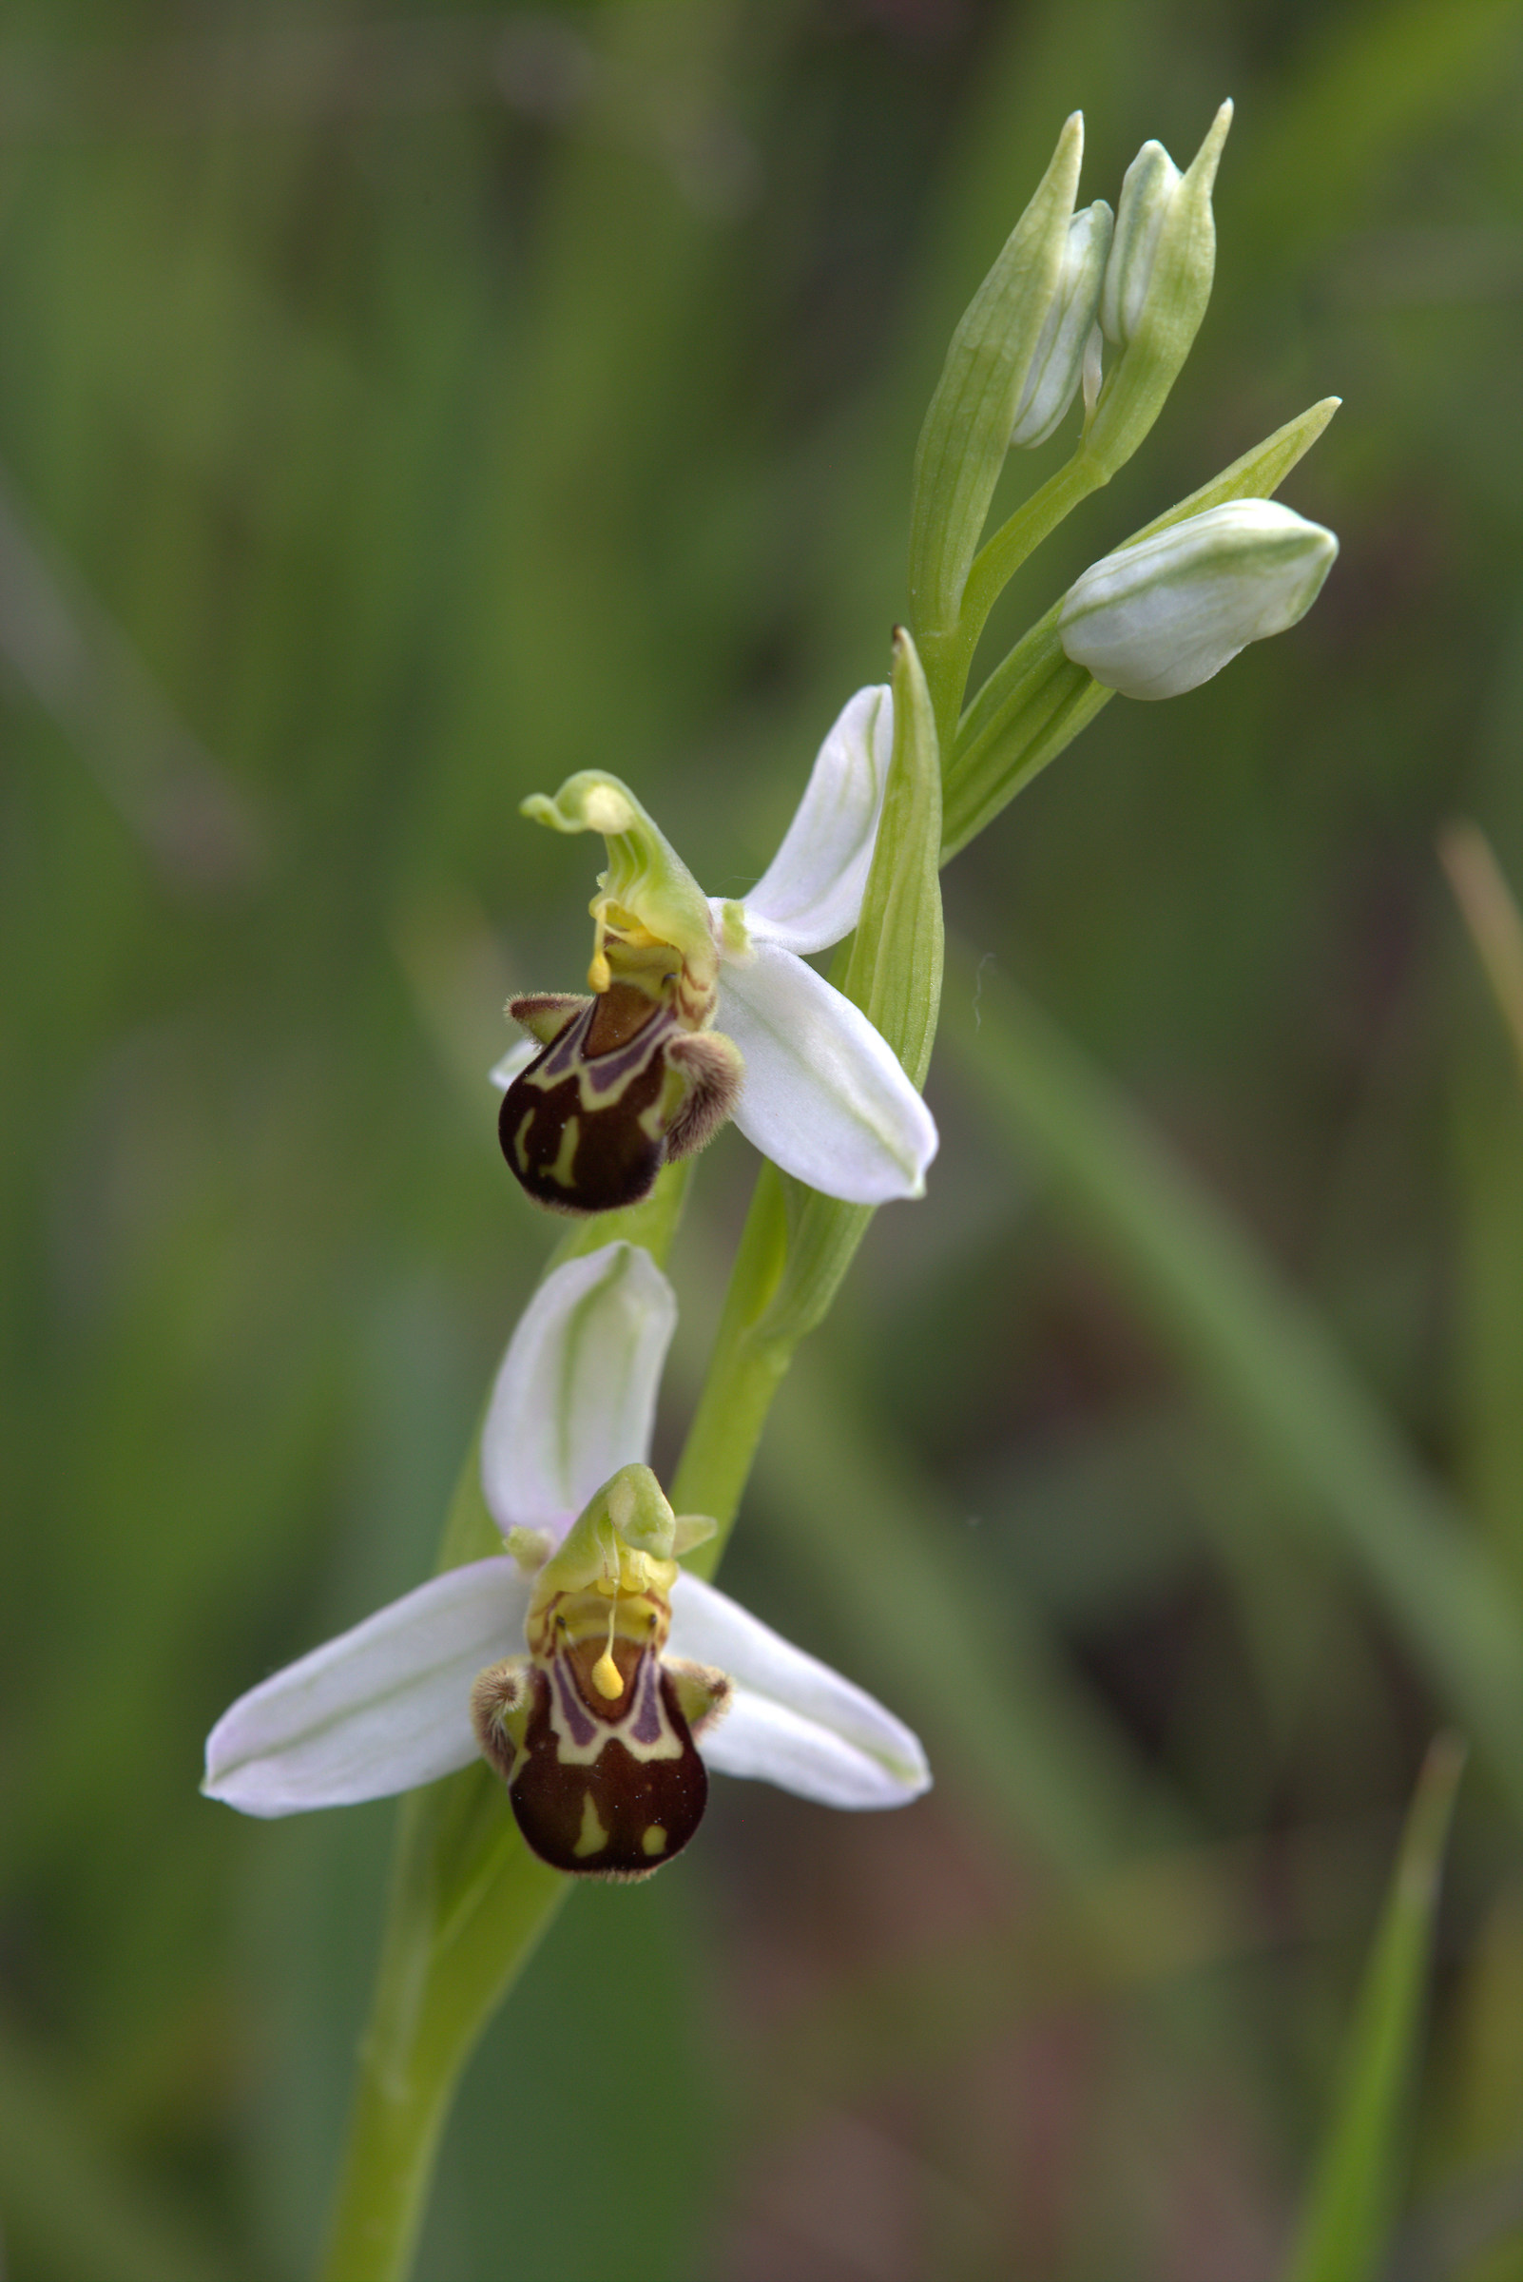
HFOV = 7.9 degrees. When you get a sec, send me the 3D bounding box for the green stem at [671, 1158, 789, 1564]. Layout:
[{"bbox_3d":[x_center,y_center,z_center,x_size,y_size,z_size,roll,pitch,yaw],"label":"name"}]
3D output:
[{"bbox_3d":[-0.001,0.009,0.428,0.003,0.016,0.003,15,3,0],"label":"green stem"}]

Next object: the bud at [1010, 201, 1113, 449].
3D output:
[{"bbox_3d":[0.012,-0.032,0.428,0.003,0.009,0.004,13,3,0],"label":"bud"}]

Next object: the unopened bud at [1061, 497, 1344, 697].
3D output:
[{"bbox_3d":[0.017,-0.021,0.425,0.011,0.006,0.006,-20,0,6],"label":"unopened bud"}]

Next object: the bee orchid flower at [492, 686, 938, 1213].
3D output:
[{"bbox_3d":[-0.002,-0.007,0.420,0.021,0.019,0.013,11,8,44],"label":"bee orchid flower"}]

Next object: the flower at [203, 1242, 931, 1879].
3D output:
[{"bbox_3d":[-0.007,0.016,0.420,0.027,0.024,0.013,3,7,-7],"label":"flower"}]

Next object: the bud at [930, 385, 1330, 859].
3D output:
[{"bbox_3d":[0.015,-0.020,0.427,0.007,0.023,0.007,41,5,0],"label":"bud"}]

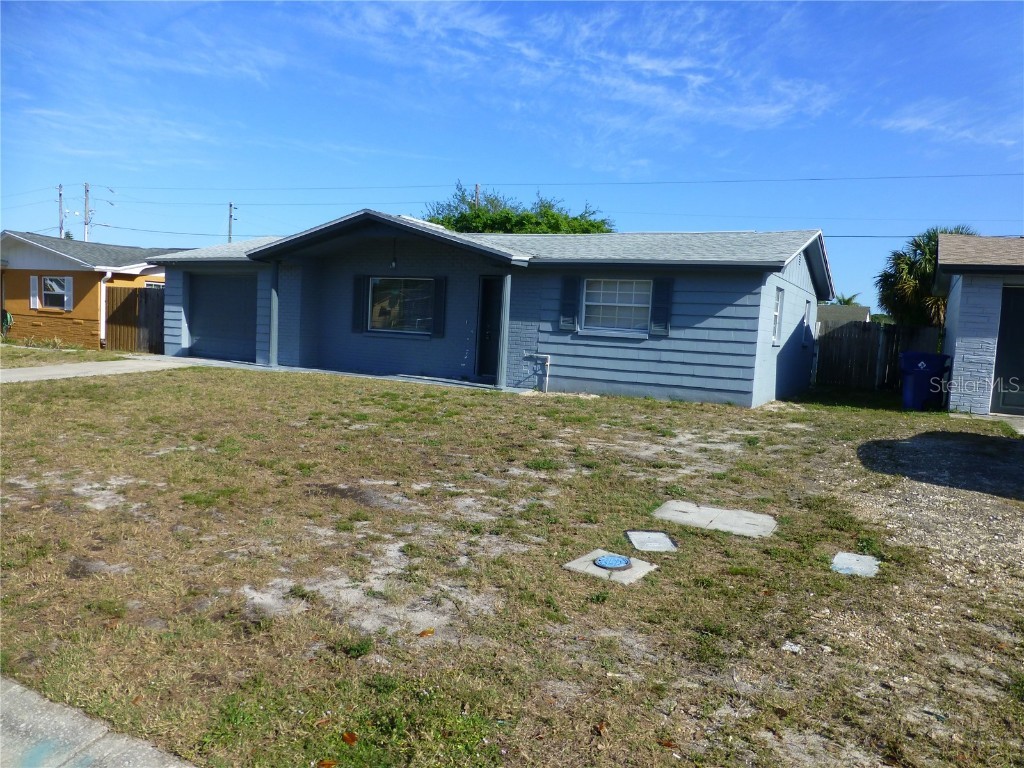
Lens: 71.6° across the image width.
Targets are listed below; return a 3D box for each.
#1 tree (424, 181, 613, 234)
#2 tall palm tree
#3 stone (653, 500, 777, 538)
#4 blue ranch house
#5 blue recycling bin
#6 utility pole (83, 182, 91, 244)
[{"bbox_3d":[0.175,-5.378,32.838,8.300,7.365,6.800,5,6,28],"label":"tree"},{"bbox_3d":[14.254,-2.871,24.737,3.100,5.155,3.100,5,6,28],"label":"tall palm tree"},{"bbox_3d":[1.589,1.067,5.568,0.870,0.060,0.550,6,6,33],"label":"stone"},{"bbox_3d":[-0.099,-2.226,19.115,15.320,3.550,11.900,5,6,28],"label":"blue ranch house"},{"bbox_3d":[7.311,-0.073,12.500,0.790,1.050,0.650,5,6,28],"label":"blue recycling bin"},{"bbox_3d":[-30.110,-9.432,50.433,0.300,9.426,0.300,5,6,28],"label":"utility pole"}]

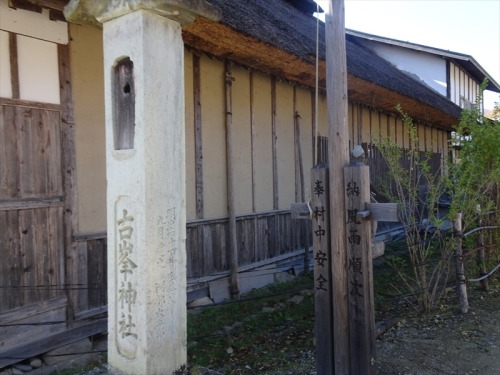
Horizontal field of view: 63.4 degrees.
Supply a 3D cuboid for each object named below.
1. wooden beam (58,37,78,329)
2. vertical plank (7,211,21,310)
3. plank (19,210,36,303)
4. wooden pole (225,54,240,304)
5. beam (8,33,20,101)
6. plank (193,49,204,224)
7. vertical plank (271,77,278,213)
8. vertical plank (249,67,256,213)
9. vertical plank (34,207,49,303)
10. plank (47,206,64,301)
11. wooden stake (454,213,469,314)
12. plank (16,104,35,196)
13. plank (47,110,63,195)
[{"bbox_3d":[-1.603,-0.046,3.537,0.100,2.419,0.110,-1,0,40],"label":"wooden beam"},{"bbox_3d":[-1.877,0.577,3.212,0.025,0.789,0.105,-1,0,40],"label":"vertical plank"},{"bbox_3d":[-2.031,0.636,3.685,0.020,0.872,0.126,-1,1,40],"label":"plank"},{"bbox_3d":[-0.227,-0.094,4.960,0.090,2.878,0.090,-1,0,40],"label":"wooden pole"},{"bbox_3d":[-2.102,-1.078,3.598,0.050,0.590,0.058,-1,1,40],"label":"beam"},{"bbox_3d":[-0.691,-0.664,5.226,0.080,2.123,0.109,-1,1,40],"label":"plank"},{"bbox_3d":[0.341,-0.634,5.855,0.060,1.934,0.080,-1,0,40],"label":"vertical plank"},{"bbox_3d":[0.035,-0.622,5.473,0.045,1.918,0.050,-1,0,40],"label":"vertical plank"},{"bbox_3d":[-1.948,0.635,3.783,0.020,0.886,0.124,-1,1,40],"label":"vertical plank"},{"bbox_3d":[-1.862,0.630,3.883,0.020,0.885,0.132,-1,1,40],"label":"plank"},{"bbox_3d":[2.369,0.845,4.512,0.075,1.112,0.075,-3,0,40],"label":"wooden stake"},{"bbox_3d":[-2.048,-0.320,3.675,0.020,0.821,0.131,-1,1,40],"label":"plank"},{"bbox_3d":[-1.678,-0.299,3.472,0.025,0.719,0.115,-1,0,40],"label":"plank"}]

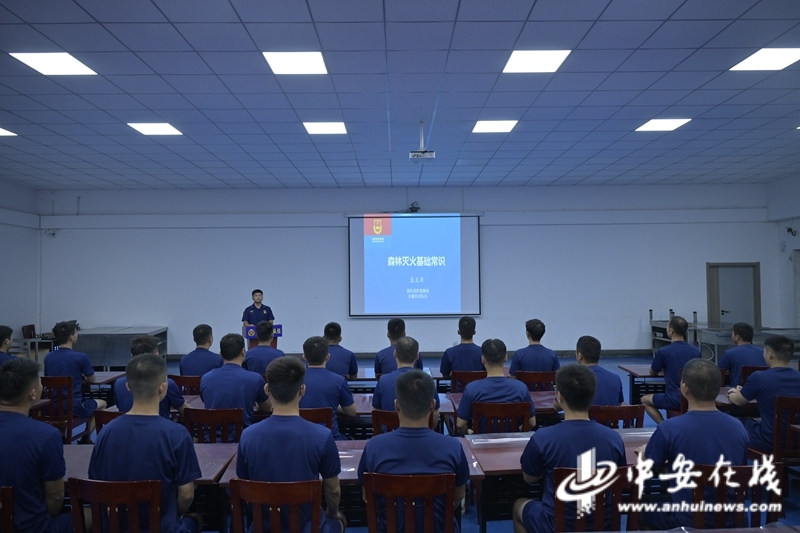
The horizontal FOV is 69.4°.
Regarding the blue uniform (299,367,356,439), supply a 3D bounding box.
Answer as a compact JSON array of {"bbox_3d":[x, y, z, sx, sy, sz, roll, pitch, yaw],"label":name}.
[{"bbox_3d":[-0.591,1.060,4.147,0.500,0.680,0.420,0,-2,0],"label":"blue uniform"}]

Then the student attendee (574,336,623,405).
[{"bbox_3d":[1.286,1.130,4.051,0.500,1.305,0.680,0,-2,-8],"label":"student attendee"}]

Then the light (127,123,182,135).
[{"bbox_3d":[-3.453,-1.961,8.177,0.585,0.050,0.585,0,-2,0],"label":"light"}]

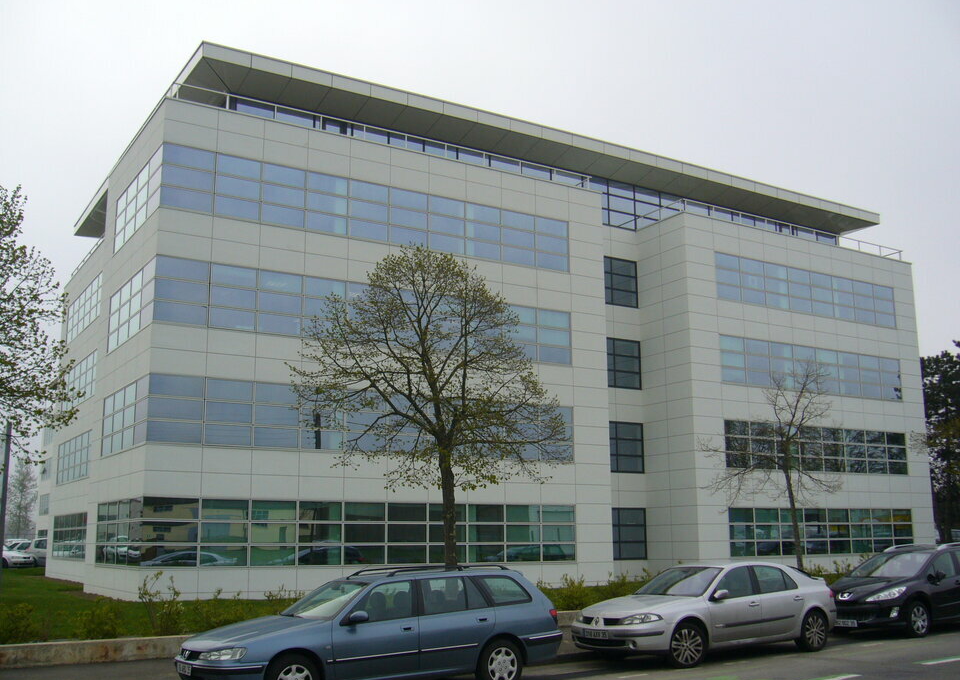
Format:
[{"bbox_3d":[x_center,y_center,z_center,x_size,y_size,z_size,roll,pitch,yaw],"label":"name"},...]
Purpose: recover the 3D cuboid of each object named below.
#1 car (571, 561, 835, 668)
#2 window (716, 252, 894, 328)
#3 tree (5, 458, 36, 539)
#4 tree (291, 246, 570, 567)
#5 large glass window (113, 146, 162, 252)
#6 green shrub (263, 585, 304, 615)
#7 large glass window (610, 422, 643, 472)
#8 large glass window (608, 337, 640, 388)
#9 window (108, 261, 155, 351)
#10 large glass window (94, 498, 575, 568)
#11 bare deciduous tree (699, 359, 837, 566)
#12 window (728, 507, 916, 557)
[{"bbox_3d":[3.559,4.186,15.162,4.580,1.430,1.780,7,-14,-34],"label":"car"},{"bbox_3d":[14.145,-1.985,41.388,11.190,1.919,0.150,7,-13,-31],"label":"window"},{"bbox_3d":[-38.141,13.886,79.922,3.000,8.425,3.000,0,-12,0],"label":"tree"},{"bbox_3d":[-0.763,1.630,15.251,4.400,6.354,4.400,0,-12,0],"label":"tree"},{"bbox_3d":[-10.456,-4.199,29.691,0.150,1.919,5.908,7,-13,-31],"label":"large glass window"},{"bbox_3d":[-3.164,4.260,15.614,0.750,0.640,0.650,7,-13,-31],"label":"green shrub"},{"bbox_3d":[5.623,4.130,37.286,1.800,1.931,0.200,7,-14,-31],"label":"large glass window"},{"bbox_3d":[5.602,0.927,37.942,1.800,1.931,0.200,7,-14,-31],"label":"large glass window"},{"bbox_3d":[-10.441,-0.933,29.040,0.150,1.919,5.908,7,-13,-31],"label":"window"},{"bbox_3d":[-4.293,6.148,30.697,14.034,1.798,5.801,7,-14,-31],"label":"large glass window"},{"bbox_3d":[5.978,2.911,19.974,2.850,5.345,2.750,7,-13,-31],"label":"bare deciduous tree"},{"bbox_3d":[14.192,7.812,39.434,11.190,1.919,0.150,7,-13,-31],"label":"window"}]

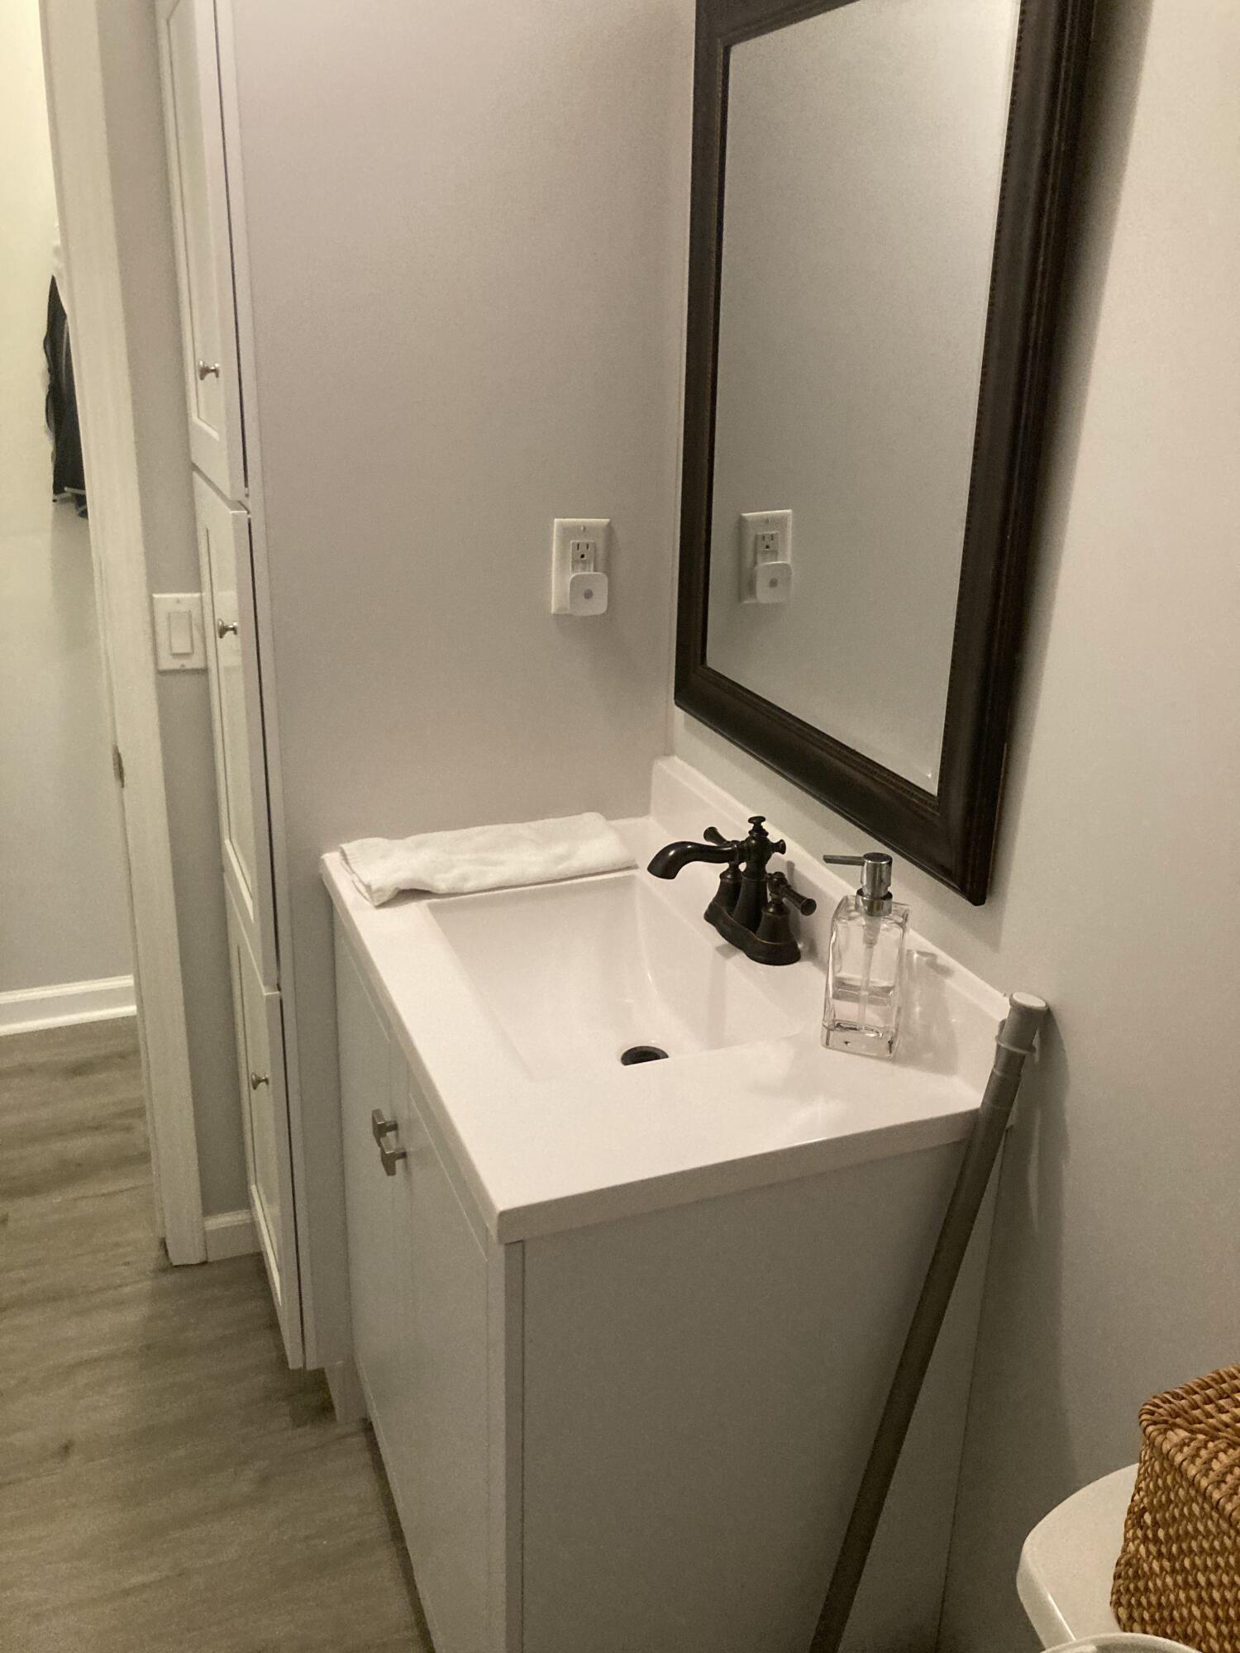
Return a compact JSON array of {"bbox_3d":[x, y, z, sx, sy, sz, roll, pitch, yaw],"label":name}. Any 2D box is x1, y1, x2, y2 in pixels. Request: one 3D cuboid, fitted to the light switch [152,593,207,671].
[{"bbox_3d":[-0.651,-0.286,1.981,0.070,0.115,0.013,-6,21,-20],"label":"light switch"}]

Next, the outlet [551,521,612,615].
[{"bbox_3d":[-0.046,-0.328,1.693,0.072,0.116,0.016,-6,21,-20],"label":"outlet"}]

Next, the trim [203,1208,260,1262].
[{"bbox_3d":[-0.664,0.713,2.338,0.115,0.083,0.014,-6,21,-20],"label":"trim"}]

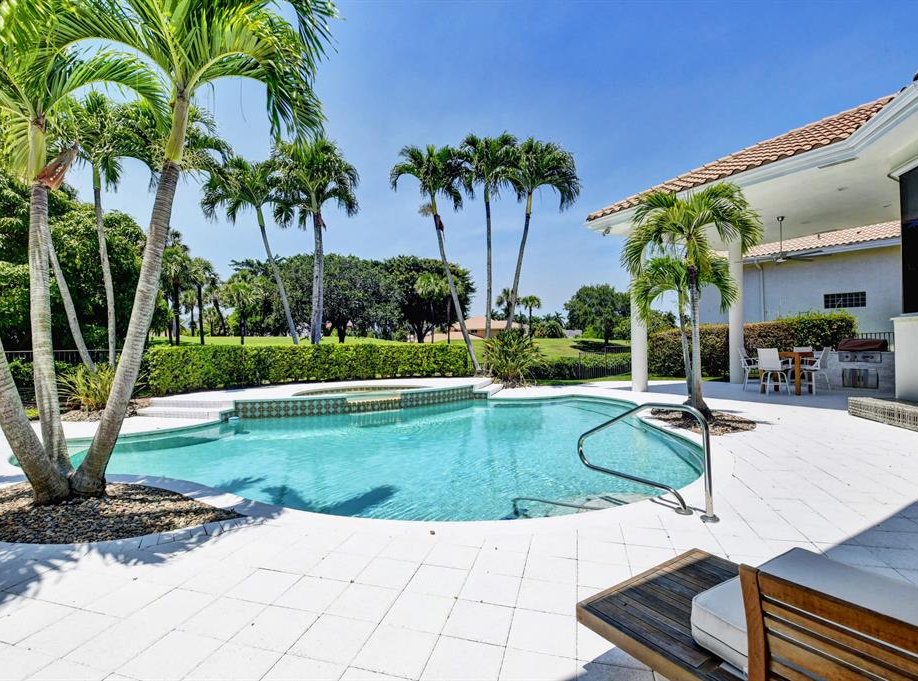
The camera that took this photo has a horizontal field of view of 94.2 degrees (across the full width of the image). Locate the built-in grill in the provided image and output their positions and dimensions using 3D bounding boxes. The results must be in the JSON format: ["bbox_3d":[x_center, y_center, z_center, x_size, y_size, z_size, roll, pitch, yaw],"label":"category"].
[{"bbox_3d":[10.599,0.656,11.193,0.750,1.380,1.280,0,0,-29],"label":"built-in grill"}]

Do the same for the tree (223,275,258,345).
[{"bbox_3d":[-19.416,-2.724,38.034,3.209,6.340,3.209,-1,-1,0],"label":"tree"}]

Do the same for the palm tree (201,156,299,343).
[{"bbox_3d":[-6.036,-2.010,12.323,2.828,6.648,2.600,-1,-1,0],"label":"palm tree"}]

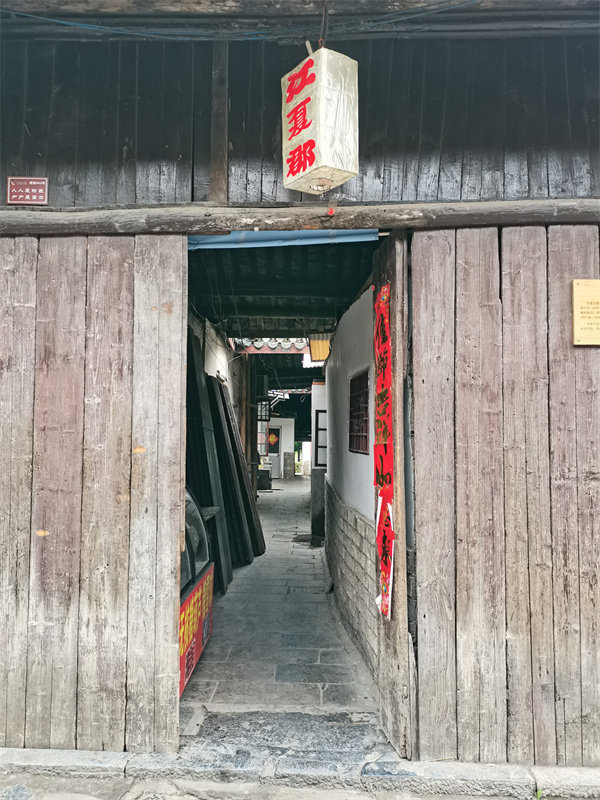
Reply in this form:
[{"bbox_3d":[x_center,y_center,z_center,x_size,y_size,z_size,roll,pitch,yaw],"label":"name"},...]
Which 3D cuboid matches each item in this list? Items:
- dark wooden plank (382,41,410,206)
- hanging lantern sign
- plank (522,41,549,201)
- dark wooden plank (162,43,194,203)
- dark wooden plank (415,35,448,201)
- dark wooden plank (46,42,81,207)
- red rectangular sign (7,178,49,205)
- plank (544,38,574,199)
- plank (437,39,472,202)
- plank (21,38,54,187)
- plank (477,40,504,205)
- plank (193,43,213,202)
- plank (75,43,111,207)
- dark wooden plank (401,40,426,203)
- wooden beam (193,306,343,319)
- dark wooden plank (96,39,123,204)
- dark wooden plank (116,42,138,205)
[{"bbox_3d":[0.470,-1.345,2.905,0.091,0.800,0.030,3,-2,3],"label":"dark wooden plank"},{"bbox_3d":[0.077,-1.051,2.308,0.169,0.431,0.247,1,-3,-35],"label":"hanging lantern sign"},{"bbox_3d":[1.115,-1.332,2.854,0.094,0.775,0.030,-1,-3,3],"label":"plank"},{"bbox_3d":[-0.597,-1.364,2.963,0.151,0.807,0.030,0,-3,3],"label":"dark wooden plank"},{"bbox_3d":[0.631,-1.331,2.878,0.102,0.786,0.030,4,-3,3],"label":"dark wooden plank"},{"bbox_3d":[-1.157,-1.357,2.966,0.133,0.830,0.030,1,-3,3],"label":"dark wooden plank"},{"bbox_3d":[-1.346,-1.033,2.966,0.205,0.138,0.015,0,-3,3],"label":"red rectangular sign"},{"bbox_3d":[1.226,-1.336,2.863,0.117,0.772,0.030,-1,-3,3],"label":"plank"},{"bbox_3d":[0.744,-1.338,2.889,0.108,0.798,0.030,4,-2,3],"label":"plank"},{"bbox_3d":[-1.290,-1.363,2.973,0.134,0.837,0.030,1,-3,3],"label":"plank"},{"bbox_3d":[0.913,-1.343,2.881,0.137,0.789,0.030,0,-3,3],"label":"plank"},{"bbox_3d":[-0.476,-1.361,2.957,0.100,0.803,0.030,0,-3,3],"label":"plank"},{"bbox_3d":[-1.029,-1.365,2.987,0.155,0.830,0.030,1,-3,3],"label":"plank"},{"bbox_3d":[0.546,-1.333,2.882,0.067,0.787,0.030,4,-3,3],"label":"dark wooden plank"},{"bbox_3d":[-0.284,-0.751,5.166,1.293,0.115,0.115,0,-3,-3],"label":"wooden beam"},{"bbox_3d":[-0.926,-1.355,2.955,0.078,0.831,0.030,1,-3,3],"label":"dark wooden plank"},{"bbox_3d":[-0.843,-1.355,2.951,0.090,0.815,0.030,0,-3,3],"label":"dark wooden plank"}]

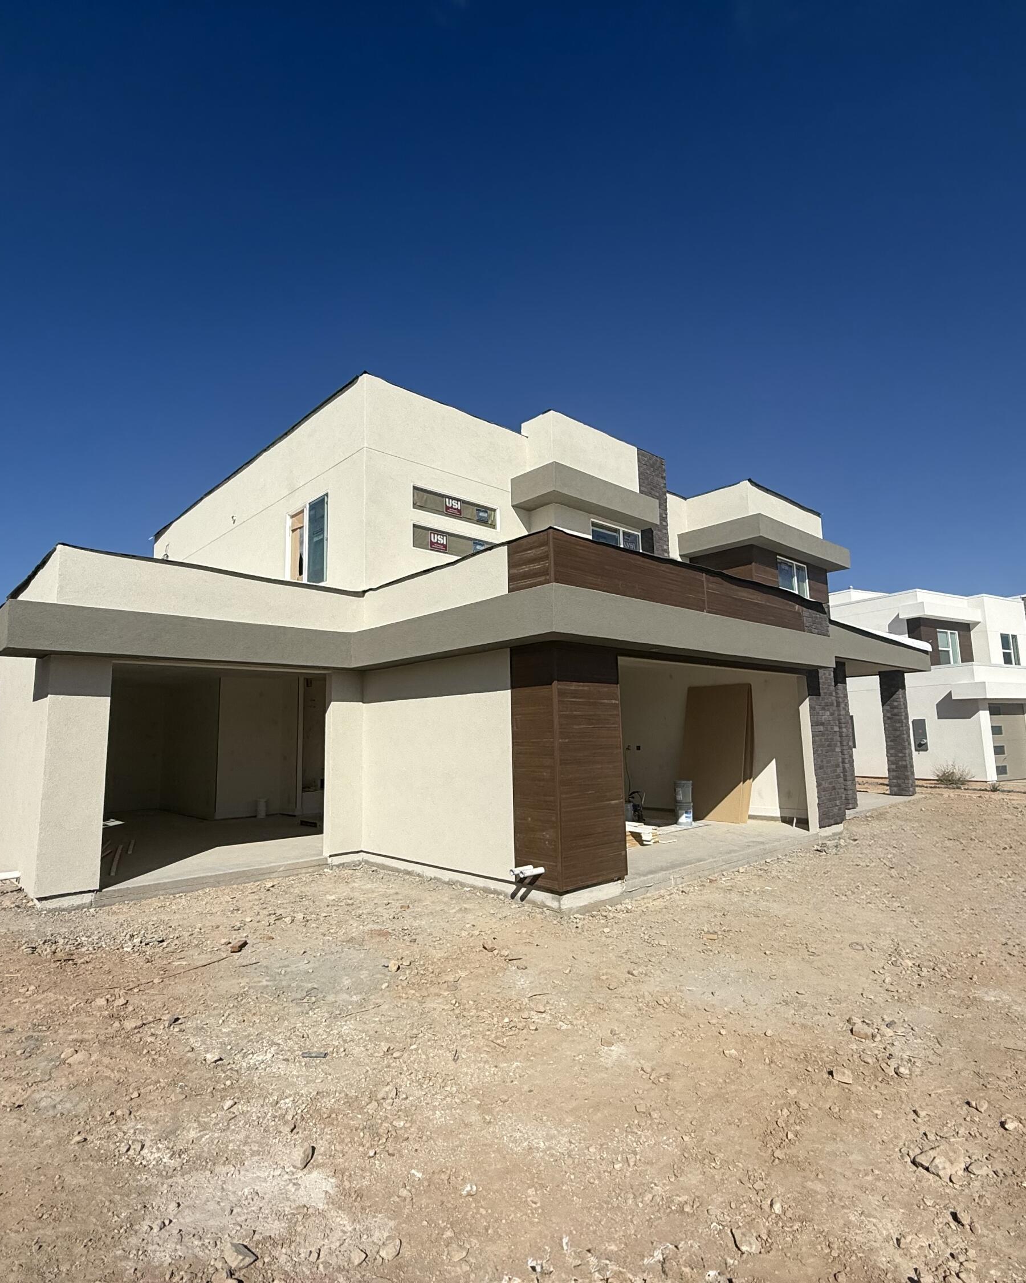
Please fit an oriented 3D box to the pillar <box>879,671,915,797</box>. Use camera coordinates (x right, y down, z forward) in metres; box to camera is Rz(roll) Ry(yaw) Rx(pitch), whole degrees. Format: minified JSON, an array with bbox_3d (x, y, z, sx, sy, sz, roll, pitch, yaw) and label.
[{"bbox_3d":[8.601,2.060,15.581,0.430,2.740,0.430,6,-11,-43],"label":"pillar"}]

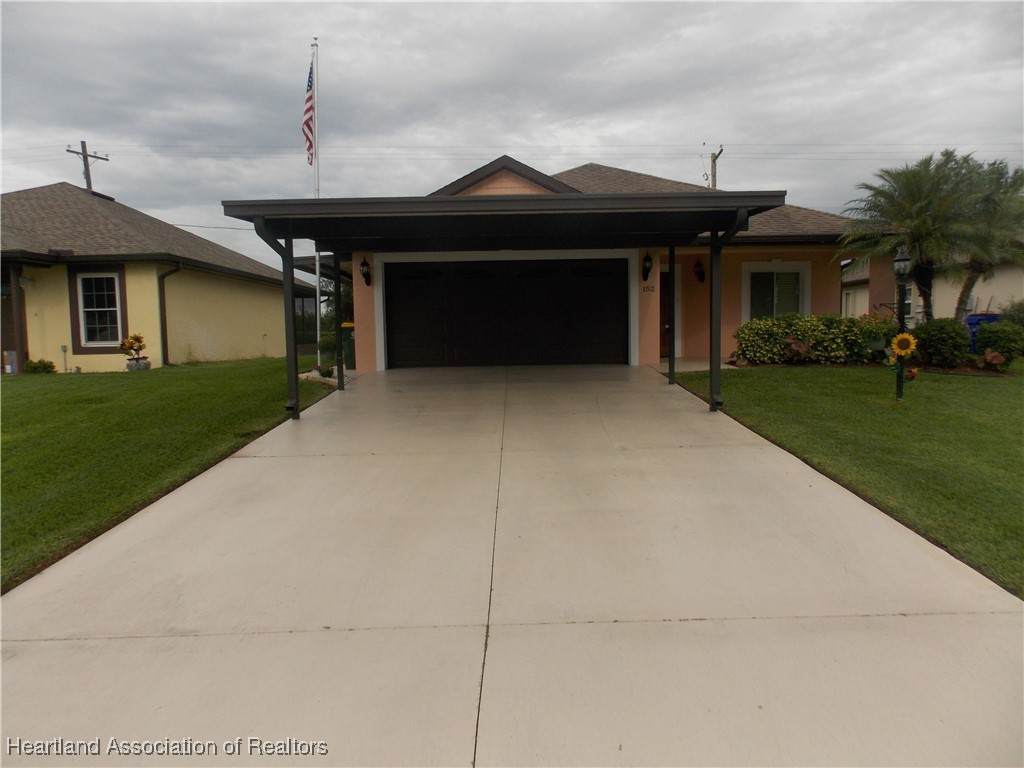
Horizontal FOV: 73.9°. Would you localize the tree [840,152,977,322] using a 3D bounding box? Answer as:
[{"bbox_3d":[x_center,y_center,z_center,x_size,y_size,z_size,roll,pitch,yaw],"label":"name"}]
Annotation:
[{"bbox_3d":[8.159,-2.592,14.004,2.550,4.227,2.550,-1,4,0],"label":"tree"}]

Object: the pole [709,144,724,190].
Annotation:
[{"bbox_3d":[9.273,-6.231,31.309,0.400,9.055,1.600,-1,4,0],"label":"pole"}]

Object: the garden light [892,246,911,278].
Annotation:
[{"bbox_3d":[5.311,-1.655,9.270,0.215,0.440,0.215,-1,4,0],"label":"garden light"}]

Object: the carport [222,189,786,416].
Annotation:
[{"bbox_3d":[-0.090,-1.129,10.419,6.650,2.835,4.950,-1,4,0],"label":"carport"}]

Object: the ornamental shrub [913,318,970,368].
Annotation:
[{"bbox_3d":[8.175,-0.771,12.950,1.000,0.950,1.000,-1,4,0],"label":"ornamental shrub"}]

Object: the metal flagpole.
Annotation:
[{"bbox_3d":[-3.693,-3.401,12.936,0.100,6.253,0.100,0,3,0],"label":"metal flagpole"}]

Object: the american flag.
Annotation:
[{"bbox_3d":[-3.820,-5.108,12.848,0.260,2.022,0.220,-2,4,-11],"label":"american flag"}]

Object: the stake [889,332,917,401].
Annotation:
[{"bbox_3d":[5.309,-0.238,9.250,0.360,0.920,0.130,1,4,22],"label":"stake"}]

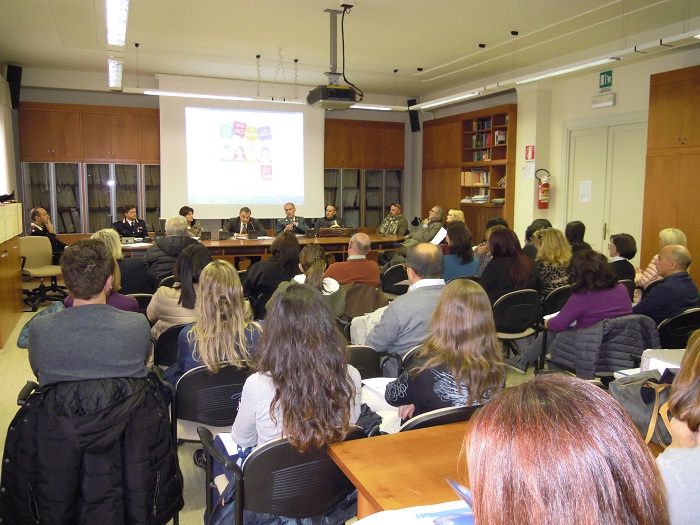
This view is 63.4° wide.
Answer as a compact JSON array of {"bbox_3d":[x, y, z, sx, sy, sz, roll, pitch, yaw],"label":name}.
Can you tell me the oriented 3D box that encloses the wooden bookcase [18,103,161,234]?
[{"bbox_3d":[-4.010,-1.121,9.389,2.480,2.870,0.420,-2,8,-23],"label":"wooden bookcase"}]

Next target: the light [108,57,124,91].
[{"bbox_3d":[-2.556,-2.079,6.198,0.150,0.090,1.820,-2,8,-23],"label":"light"}]

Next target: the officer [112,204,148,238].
[{"bbox_3d":[-3.191,-0.207,8.414,0.560,1.280,0.780,-4,9,-30],"label":"officer"}]

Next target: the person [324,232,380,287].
[{"bbox_3d":[-0.032,0.343,4.465,0.550,1.180,0.780,-1,7,-13],"label":"person"}]

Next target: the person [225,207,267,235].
[{"bbox_3d":[-1.577,-0.223,8.819,0.650,1.250,0.820,-2,8,-17],"label":"person"}]

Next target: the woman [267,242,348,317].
[{"bbox_3d":[-0.323,0.455,3.762,0.500,1.210,0.800,-3,8,-22],"label":"woman"}]

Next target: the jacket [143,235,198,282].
[{"bbox_3d":[-1.604,0.071,5.139,0.550,0.680,0.420,-3,8,-22],"label":"jacket"}]

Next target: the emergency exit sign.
[{"bbox_3d":[3.388,-2.397,7.492,0.012,0.250,0.200,-3,8,-23],"label":"emergency exit sign"}]

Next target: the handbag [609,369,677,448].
[{"bbox_3d":[0.940,0.453,1.770,0.280,0.220,0.150,1,8,6],"label":"handbag"}]

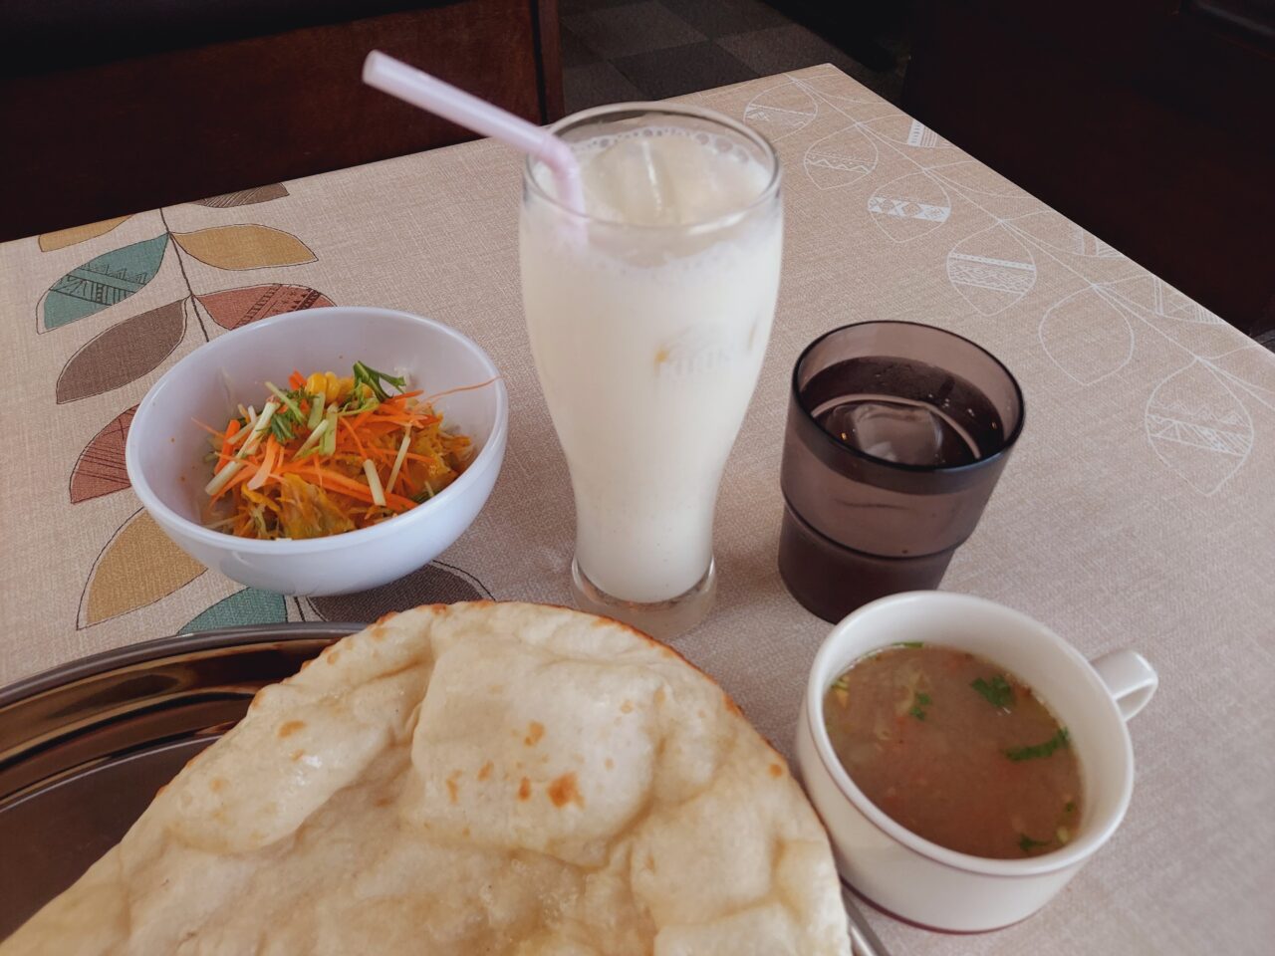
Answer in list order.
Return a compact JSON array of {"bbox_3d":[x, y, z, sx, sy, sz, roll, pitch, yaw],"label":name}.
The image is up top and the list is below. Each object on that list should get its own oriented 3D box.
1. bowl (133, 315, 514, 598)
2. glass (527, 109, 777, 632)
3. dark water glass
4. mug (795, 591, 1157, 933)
[{"bbox_3d":[-0.108,0.000,0.341,0.125,0.065,0.125,0,46,0],"label":"bowl"},{"bbox_3d":[0.003,-0.019,0.287,0.067,0.170,0.067,0,46,0],"label":"glass"},{"bbox_3d":[0.085,0.003,0.323,0.072,0.088,0.072,0,46,0],"label":"dark water glass"},{"bbox_3d":[0.101,0.081,0.273,0.107,0.051,0.086,-14,48,-14],"label":"mug"}]

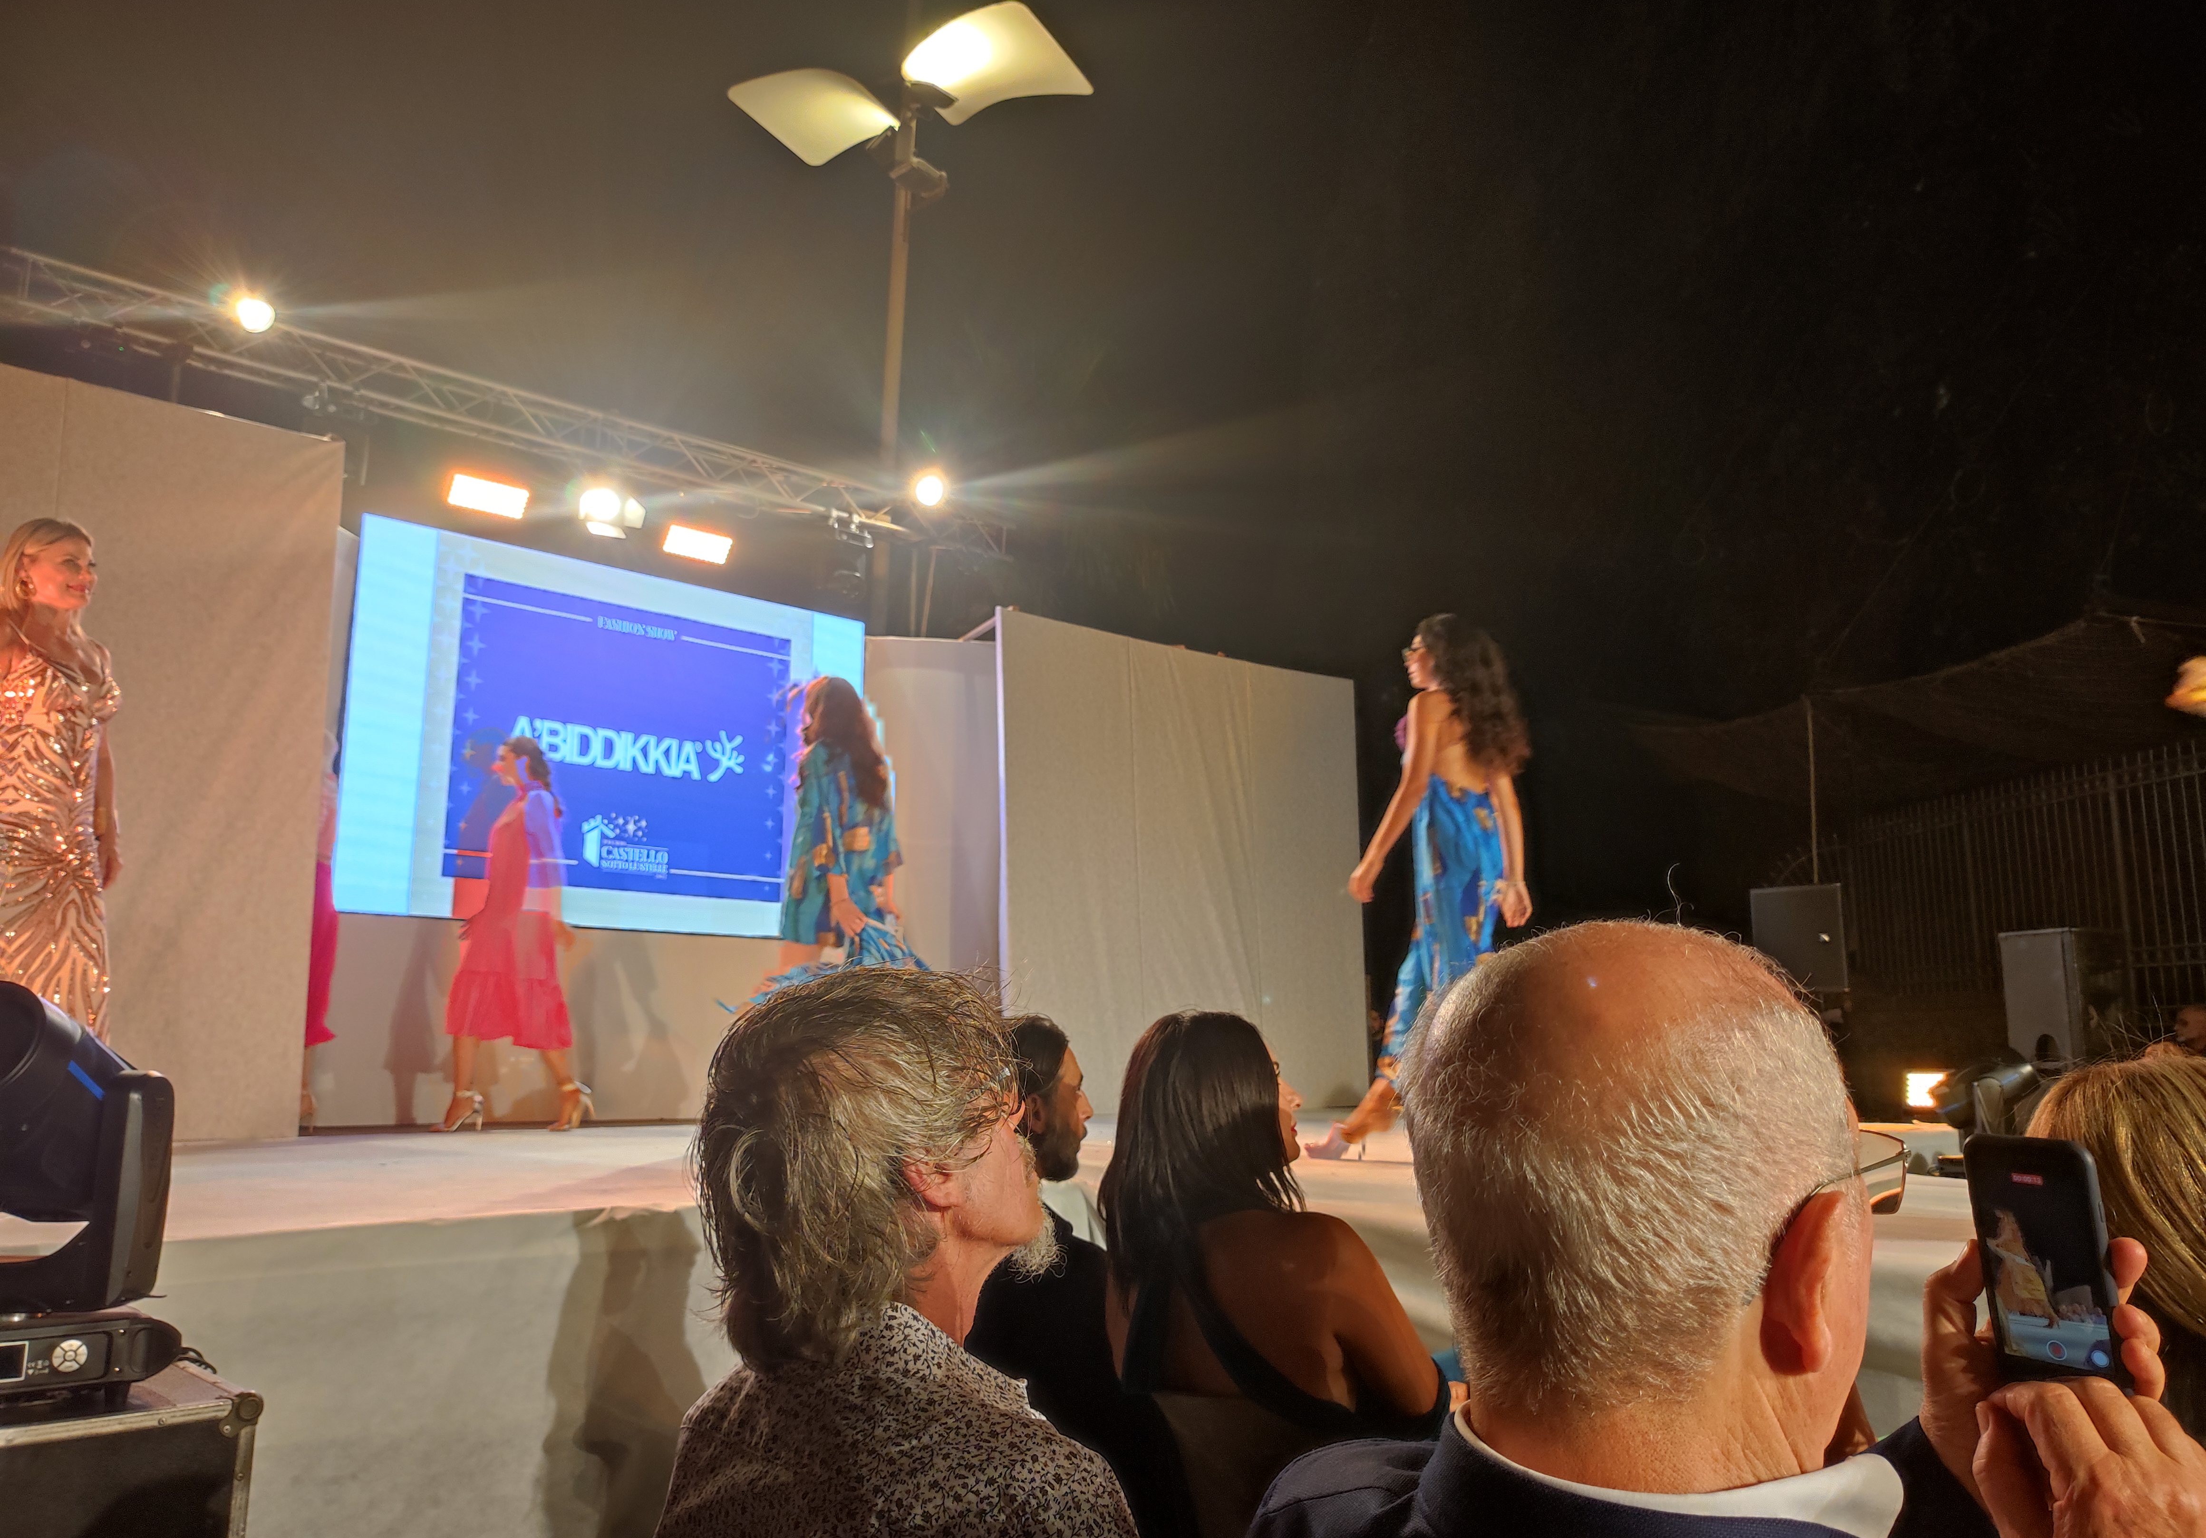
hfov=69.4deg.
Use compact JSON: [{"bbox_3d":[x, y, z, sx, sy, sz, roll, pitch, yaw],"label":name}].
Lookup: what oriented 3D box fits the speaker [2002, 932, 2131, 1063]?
[{"bbox_3d":[4.624,1.113,7.666,0.370,0.650,0.390,3,-10,-20],"label":"speaker"}]

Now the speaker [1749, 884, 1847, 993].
[{"bbox_3d":[4.156,1.014,9.427,0.460,0.630,0.400,-6,-11,31],"label":"speaker"}]

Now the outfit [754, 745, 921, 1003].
[{"bbox_3d":[-1.002,0.467,5.957,0.680,1.140,0.600,-9,-13,42],"label":"outfit"}]

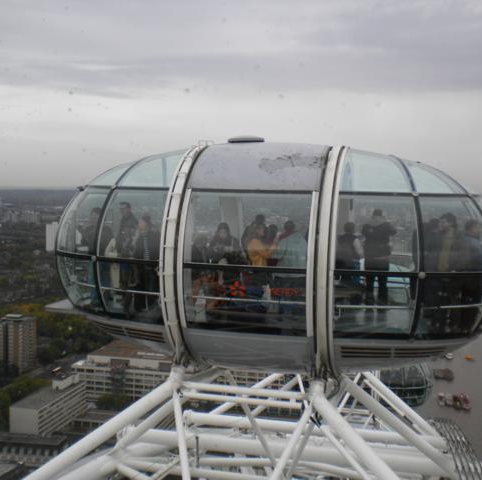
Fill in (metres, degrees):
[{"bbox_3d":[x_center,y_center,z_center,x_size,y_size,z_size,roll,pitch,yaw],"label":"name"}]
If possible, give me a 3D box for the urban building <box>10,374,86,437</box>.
[{"bbox_3d":[-104.319,91.878,353.685,16.500,22.400,49.000,2,5,14],"label":"urban building"}]

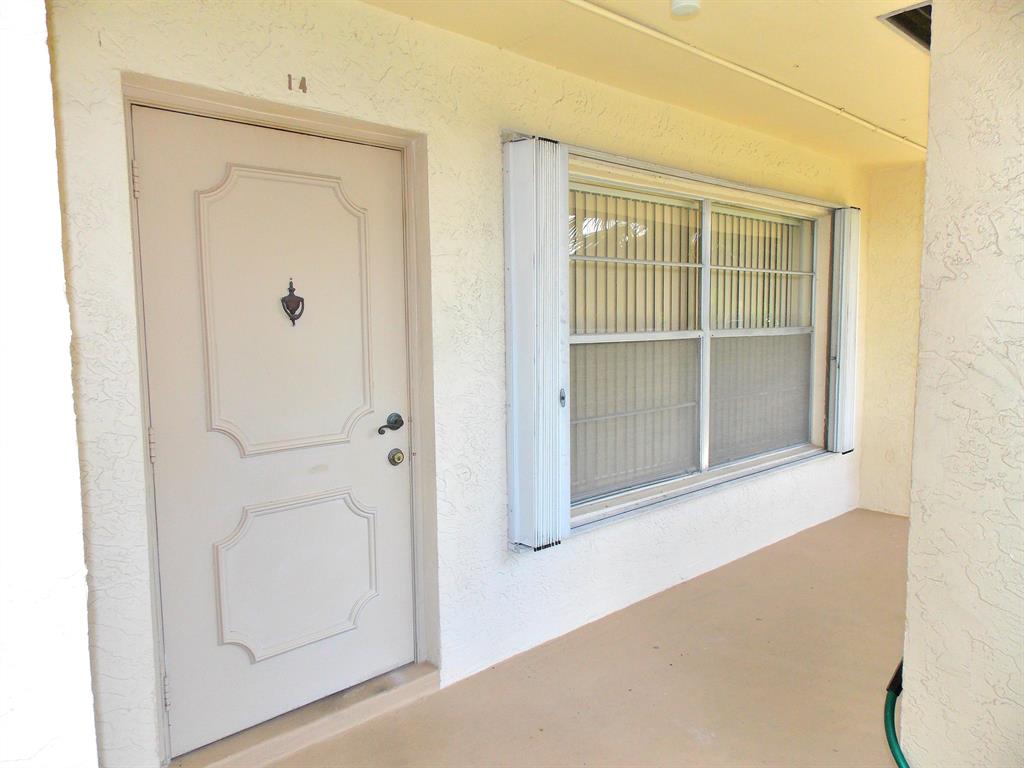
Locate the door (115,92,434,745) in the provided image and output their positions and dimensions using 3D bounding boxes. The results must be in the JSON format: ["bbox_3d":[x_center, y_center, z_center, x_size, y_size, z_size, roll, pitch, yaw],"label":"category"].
[{"bbox_3d":[-0.729,0.137,2.357,0.990,2.080,0.100,-5,7,-41],"label":"door"}]

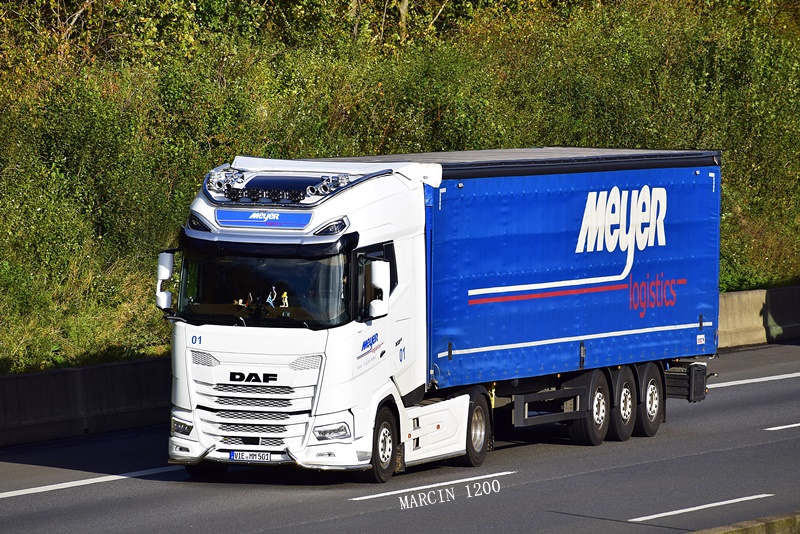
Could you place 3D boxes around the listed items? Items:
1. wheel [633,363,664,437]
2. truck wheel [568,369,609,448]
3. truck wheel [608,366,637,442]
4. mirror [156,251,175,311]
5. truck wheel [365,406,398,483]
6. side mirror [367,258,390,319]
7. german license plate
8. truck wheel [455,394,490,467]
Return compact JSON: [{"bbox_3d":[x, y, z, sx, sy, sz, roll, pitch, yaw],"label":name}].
[{"bbox_3d":[3.405,1.884,99.227,0.389,1.060,1.060,1,2,18],"label":"wheel"},{"bbox_3d":[2.591,1.946,96.707,0.389,1.060,1.060,1,2,18],"label":"truck wheel"},{"bbox_3d":[2.998,1.915,97.967,0.389,1.060,1.060,1,2,18],"label":"truck wheel"},{"bbox_3d":[-2.929,0.173,87.447,0.232,0.727,0.172,1,2,18],"label":"mirror"},{"bbox_3d":[-0.343,2.218,87.545,0.364,0.975,0.975,1,2,18],"label":"truck wheel"},{"bbox_3d":[-0.266,0.259,86.558,0.242,0.727,0.172,1,2,18],"label":"side mirror"},{"bbox_3d":[-1.841,2.340,86.379,0.520,0.110,0.012,1,2,18],"label":"german license plate"},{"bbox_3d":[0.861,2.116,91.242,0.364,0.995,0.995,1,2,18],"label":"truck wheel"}]

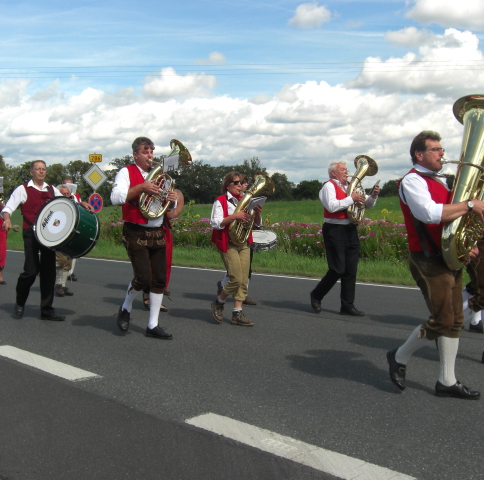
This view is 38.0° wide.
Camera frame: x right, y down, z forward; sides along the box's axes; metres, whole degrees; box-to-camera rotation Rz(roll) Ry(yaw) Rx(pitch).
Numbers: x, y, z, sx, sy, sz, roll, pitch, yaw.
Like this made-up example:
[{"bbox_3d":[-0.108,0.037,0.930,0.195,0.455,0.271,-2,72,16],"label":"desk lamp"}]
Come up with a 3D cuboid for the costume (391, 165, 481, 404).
[{"bbox_3d":[1.241,0.255,4.530,0.540,1.450,0.500,1,3,35],"label":"costume"}]

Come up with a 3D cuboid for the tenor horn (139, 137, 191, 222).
[{"bbox_3d":[-0.689,-0.534,6.250,0.350,0.720,0.290,24,2,-42],"label":"tenor horn"}]

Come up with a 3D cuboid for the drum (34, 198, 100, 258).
[{"bbox_3d":[-1.895,-0.131,7.650,0.610,0.610,0.370,0,-15,30],"label":"drum"}]

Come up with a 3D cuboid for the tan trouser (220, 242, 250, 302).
[{"bbox_3d":[-0.064,0.313,7.450,0.320,0.680,0.350,2,3,44],"label":"tan trouser"}]

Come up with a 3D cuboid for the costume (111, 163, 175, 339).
[{"bbox_3d":[-0.935,0.099,6.600,0.560,1.600,0.550,-2,3,-43],"label":"costume"}]

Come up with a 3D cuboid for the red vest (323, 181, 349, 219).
[{"bbox_3d":[1.069,-0.458,7.950,0.280,0.470,0.400,1,3,40],"label":"red vest"}]

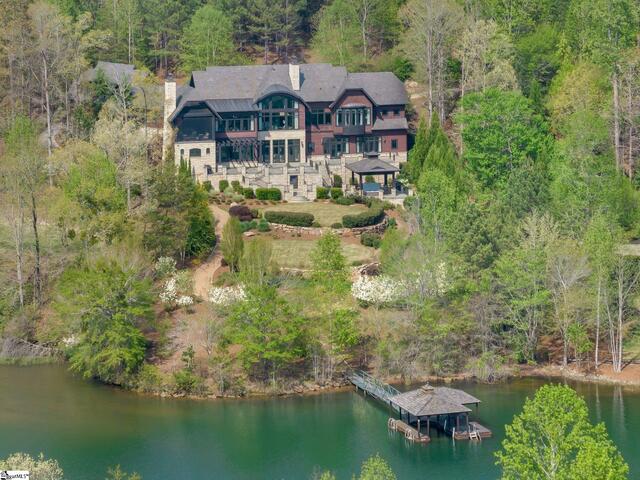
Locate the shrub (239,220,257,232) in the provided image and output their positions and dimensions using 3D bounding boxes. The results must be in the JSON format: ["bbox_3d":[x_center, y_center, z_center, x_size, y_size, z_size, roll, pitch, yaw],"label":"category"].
[{"bbox_3d":[-9.109,-1.696,374.000,2.200,1.300,2.000,0,11,0],"label":"shrub"}]

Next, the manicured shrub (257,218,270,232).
[{"bbox_3d":[-7.099,-1.822,374.000,1.750,1.600,1.700,0,11,0],"label":"manicured shrub"}]

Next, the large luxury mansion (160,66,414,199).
[{"bbox_3d":[-4.671,-14.960,403.000,30.500,15.500,20.000,-2,11,-9],"label":"large luxury mansion"}]

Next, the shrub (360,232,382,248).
[{"bbox_3d":[6.384,0.062,369.000,2.600,1.700,2.300,0,11,0],"label":"shrub"}]

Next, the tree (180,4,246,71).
[{"bbox_3d":[-15.965,-29.355,438.000,8.600,10.300,8.300,0,11,0],"label":"tree"}]

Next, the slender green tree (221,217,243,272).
[{"bbox_3d":[-10.347,0.532,352.000,2.700,6.300,2.700,0,11,0],"label":"slender green tree"}]

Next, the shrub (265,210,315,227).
[{"bbox_3d":[-3.873,-2.730,378.000,6.300,1.650,2.100,2,11,12],"label":"shrub"}]

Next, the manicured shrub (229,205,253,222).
[{"bbox_3d":[-10.202,-3.401,382.000,3.000,1.900,2.700,0,11,0],"label":"manicured shrub"}]

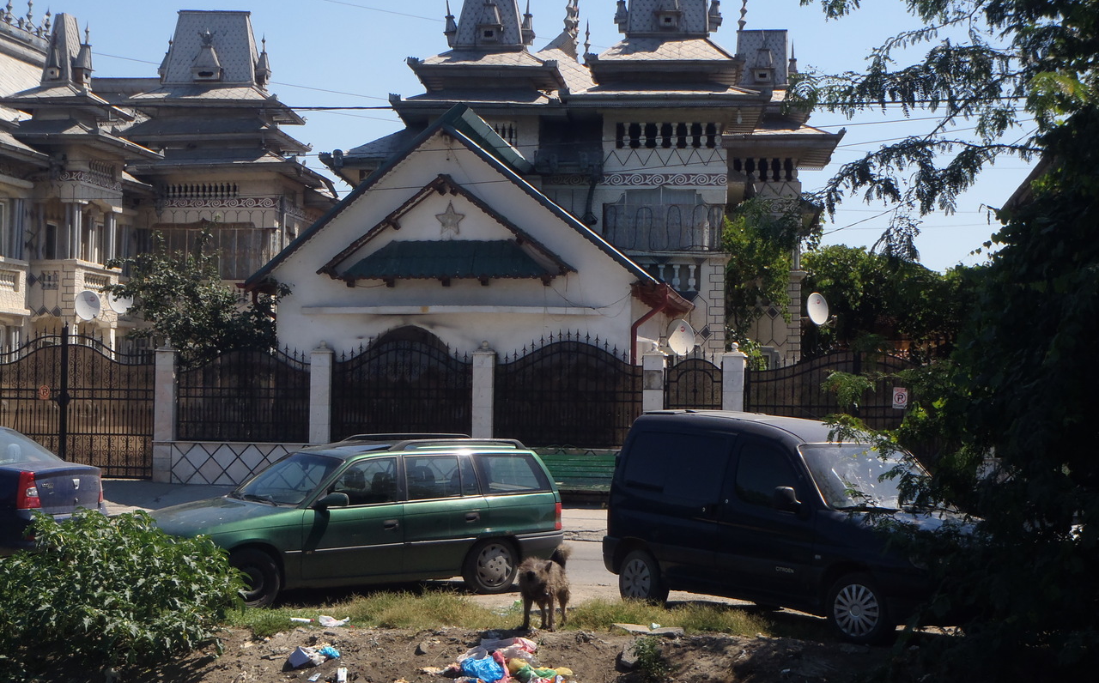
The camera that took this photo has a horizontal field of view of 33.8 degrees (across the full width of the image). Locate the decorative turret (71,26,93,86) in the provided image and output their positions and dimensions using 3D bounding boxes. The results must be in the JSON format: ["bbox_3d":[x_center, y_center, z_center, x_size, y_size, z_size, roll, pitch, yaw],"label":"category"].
[{"bbox_3d":[-11.356,-6.962,44.000,0.450,1.470,0.600,0,-3,12],"label":"decorative turret"}]

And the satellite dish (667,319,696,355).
[{"bbox_3d":[2.689,-0.079,36.800,0.720,0.770,0.250,2,-13,-30],"label":"satellite dish"}]

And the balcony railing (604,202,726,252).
[{"bbox_3d":[2.502,-2.502,39.800,2.660,1.100,0.200,0,-3,5],"label":"balcony railing"}]

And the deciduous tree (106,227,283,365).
[{"bbox_3d":[-6.965,0.158,35.500,3.500,4.810,3.300,1,-1,0],"label":"deciduous tree"}]

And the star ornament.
[{"bbox_3d":[-1.813,-2.218,32.800,0.540,0.650,0.060,0,-3,10],"label":"star ornament"}]

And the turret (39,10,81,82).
[{"bbox_3d":[-13.786,-8.284,51.200,0.950,2.040,1.500,1,-1,3],"label":"turret"}]

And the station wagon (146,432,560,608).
[{"bbox_3d":[-1.961,1.691,17.585,4.280,1.490,1.690,2,-3,-33],"label":"station wagon"}]

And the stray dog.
[{"bbox_3d":[-0.047,2.081,15.200,0.290,0.700,0.750,1,-1,17],"label":"stray dog"}]

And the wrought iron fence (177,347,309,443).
[{"bbox_3d":[-5.294,0.913,31.300,2.340,1.720,0.080,0,-3,10],"label":"wrought iron fence"}]

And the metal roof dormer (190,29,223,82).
[{"bbox_3d":[-9.697,-8.130,51.300,0.870,1.520,0.650,1,-1,5],"label":"metal roof dormer"}]

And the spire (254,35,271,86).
[{"bbox_3d":[-9.177,-9.012,58.000,0.500,1.650,0.600,1,-1,3],"label":"spire"}]

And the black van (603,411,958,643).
[{"bbox_3d":[2.379,1.645,16.490,1.720,1.810,4.110,2,-1,-39],"label":"black van"}]

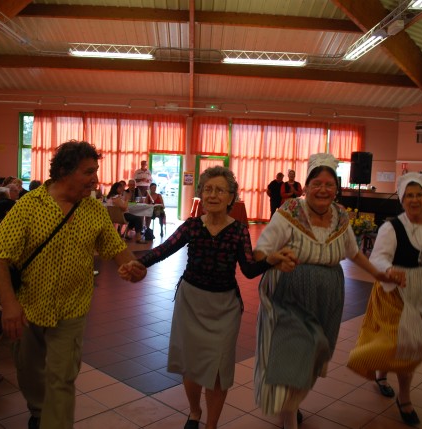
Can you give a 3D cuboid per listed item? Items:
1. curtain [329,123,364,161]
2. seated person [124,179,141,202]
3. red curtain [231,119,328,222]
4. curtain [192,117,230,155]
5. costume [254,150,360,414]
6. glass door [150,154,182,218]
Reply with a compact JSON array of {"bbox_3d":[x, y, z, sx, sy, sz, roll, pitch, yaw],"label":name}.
[{"bbox_3d":[4.509,-2.429,16.000,1.130,1.250,0.150,2,4,-2],"label":"curtain"},{"bbox_3d":[-1.943,-0.272,11.900,0.500,1.270,0.650,2,4,-9],"label":"seated person"},{"bbox_3d":[2.294,-1.457,16.100,3.220,3.450,0.180,1,5,-4],"label":"red curtain"},{"bbox_3d":[-0.017,-2.629,16.000,1.230,1.230,0.150,2,4,-2],"label":"curtain"},{"bbox_3d":[0.564,0.434,2.930,0.620,1.550,0.520,2,5,0],"label":"costume"},{"bbox_3d":[-1.523,-0.937,16.200,1.070,2.180,0.100,1,5,-4],"label":"glass door"}]

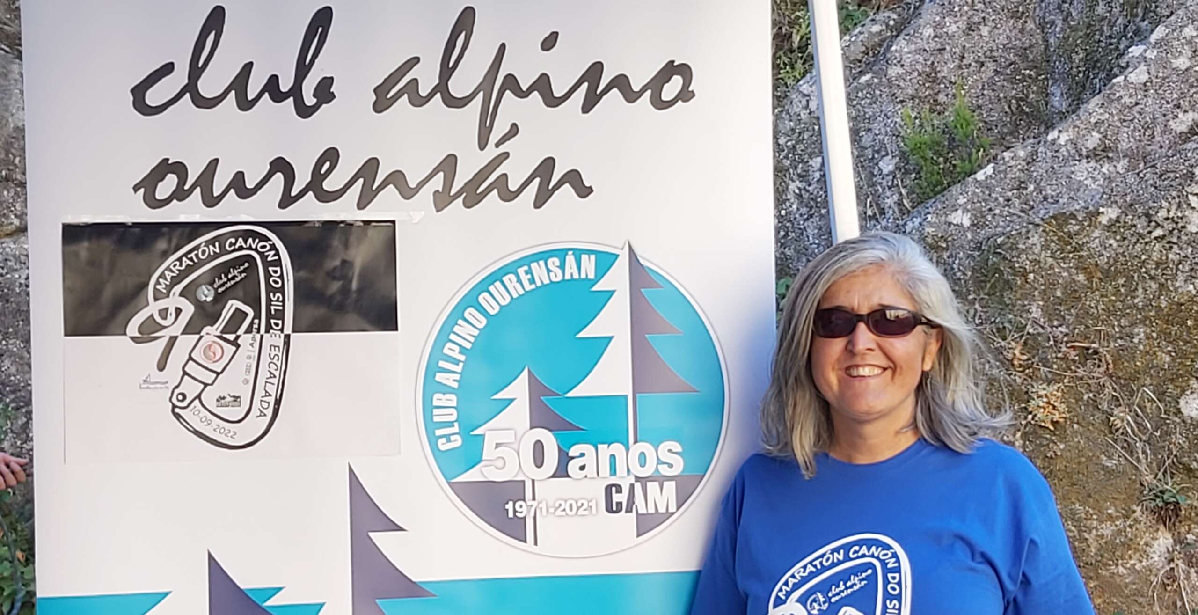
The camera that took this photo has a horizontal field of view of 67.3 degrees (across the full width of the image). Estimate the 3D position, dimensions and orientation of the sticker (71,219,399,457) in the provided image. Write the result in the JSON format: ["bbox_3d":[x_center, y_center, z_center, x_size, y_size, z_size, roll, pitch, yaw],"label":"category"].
[{"bbox_3d":[-0.471,0.043,1.160,0.420,0.304,0.005,-1,1,-4],"label":"sticker"}]

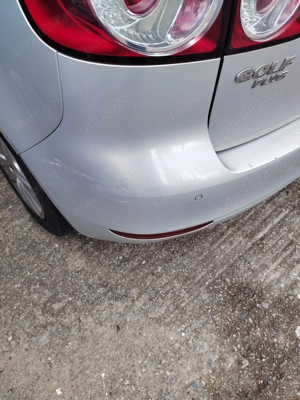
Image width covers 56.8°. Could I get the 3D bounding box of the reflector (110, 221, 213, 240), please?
[{"bbox_3d":[0.039,0.096,0.871,0.332,0.036,0.050,-5,46,-2],"label":"reflector"}]

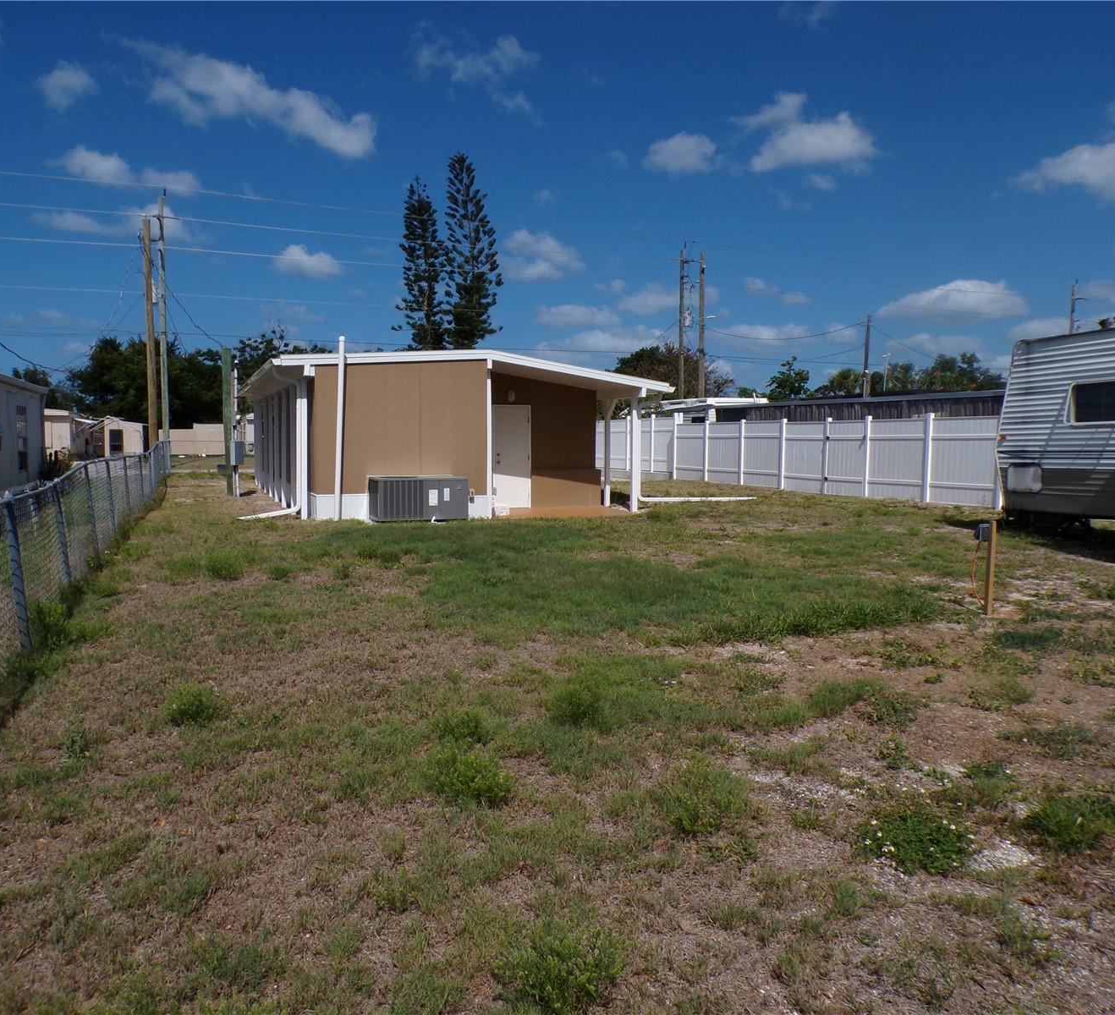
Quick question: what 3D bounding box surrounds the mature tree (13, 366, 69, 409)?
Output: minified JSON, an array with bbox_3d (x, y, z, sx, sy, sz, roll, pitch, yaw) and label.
[{"bbox_3d":[-41.080,-7.802,74.664,4.800,6.970,4.800,-1,4,-21],"label":"mature tree"}]

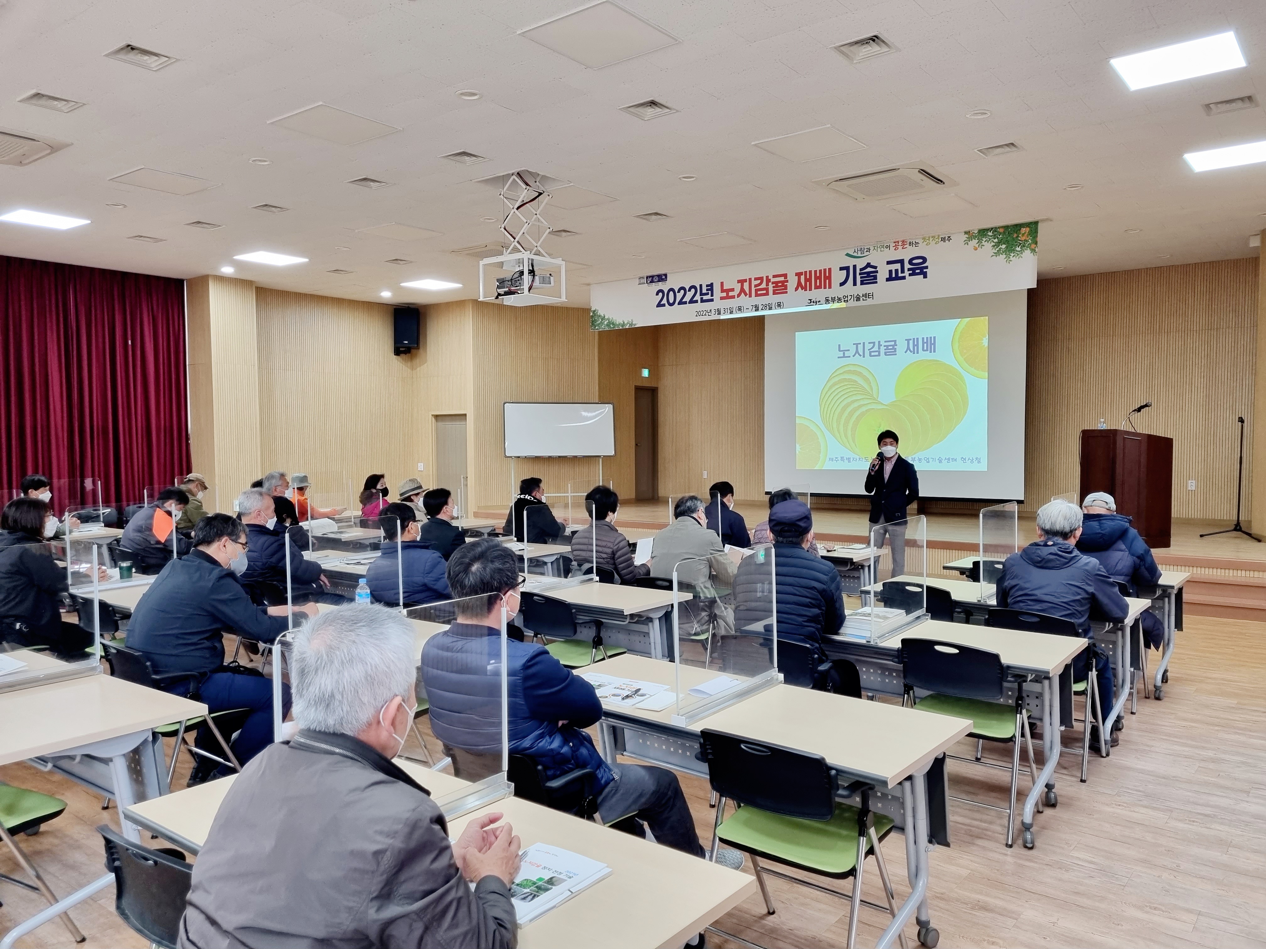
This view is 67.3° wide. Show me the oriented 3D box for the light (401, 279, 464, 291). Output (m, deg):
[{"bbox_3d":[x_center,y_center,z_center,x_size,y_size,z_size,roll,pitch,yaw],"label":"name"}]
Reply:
[{"bbox_3d":[-2.876,-2.688,13.462,0.630,0.050,0.630,1,3,38],"label":"light"}]

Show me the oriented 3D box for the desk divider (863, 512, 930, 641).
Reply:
[{"bbox_3d":[1.315,0.501,4.676,0.060,0.545,0.680,2,3,38],"label":"desk divider"}]

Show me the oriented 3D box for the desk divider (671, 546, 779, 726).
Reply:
[{"bbox_3d":[0.360,0.556,3.438,0.060,0.545,0.680,2,3,38],"label":"desk divider"}]

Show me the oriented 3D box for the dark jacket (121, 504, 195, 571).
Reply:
[{"bbox_3d":[-3.354,0.504,6.709,0.520,0.620,0.520,1,3,38],"label":"dark jacket"}]

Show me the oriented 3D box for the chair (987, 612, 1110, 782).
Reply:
[{"bbox_3d":[2.138,1.092,4.975,0.540,0.825,0.575,1,3,38],"label":"chair"}]

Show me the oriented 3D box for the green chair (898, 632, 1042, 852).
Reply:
[{"bbox_3d":[1.482,1.126,4.245,0.540,0.825,0.575,1,3,38],"label":"green chair"}]

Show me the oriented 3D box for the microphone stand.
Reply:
[{"bbox_3d":[7.387,0.029,11.469,0.600,1.480,0.680,-2,3,-29],"label":"microphone stand"}]

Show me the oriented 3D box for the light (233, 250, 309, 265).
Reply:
[{"bbox_3d":[-4.348,-2.590,11.427,0.630,0.050,0.630,1,3,38],"label":"light"}]

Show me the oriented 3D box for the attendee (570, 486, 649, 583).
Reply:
[{"bbox_3d":[-0.144,0.757,6.989,0.560,1.360,0.800,1,3,38],"label":"attendee"}]

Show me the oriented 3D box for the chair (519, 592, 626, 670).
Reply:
[{"bbox_3d":[-0.381,1.084,5.577,0.540,0.825,0.575,1,3,35],"label":"chair"}]

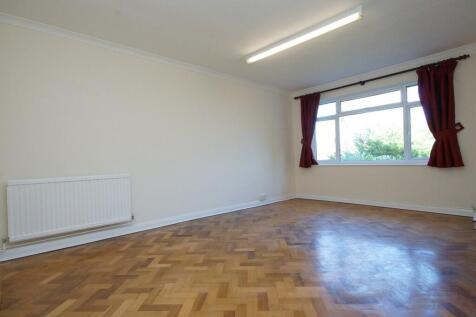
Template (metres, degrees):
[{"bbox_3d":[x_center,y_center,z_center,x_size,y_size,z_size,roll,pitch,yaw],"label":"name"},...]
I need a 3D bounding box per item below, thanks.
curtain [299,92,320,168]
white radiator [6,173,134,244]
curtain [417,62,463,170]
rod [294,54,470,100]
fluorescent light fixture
[{"bbox_3d":[1.562,-0.580,4.591,0.421,1.575,0.130,-2,-1,43],"label":"curtain"},{"bbox_3d":[-1.847,0.524,2.444,1.097,0.598,0.110,-2,-1,-37],"label":"white radiator"},{"bbox_3d":[3.057,-0.643,3.213,0.469,1.565,0.140,-2,-1,43],"label":"curtain"},{"bbox_3d":[2.291,-1.404,3.904,2.700,0.058,0.080,-2,-1,43],"label":"rod"},{"bbox_3d":[0.741,-1.526,2.747,1.518,0.105,0.085,-2,-1,43],"label":"fluorescent light fixture"}]

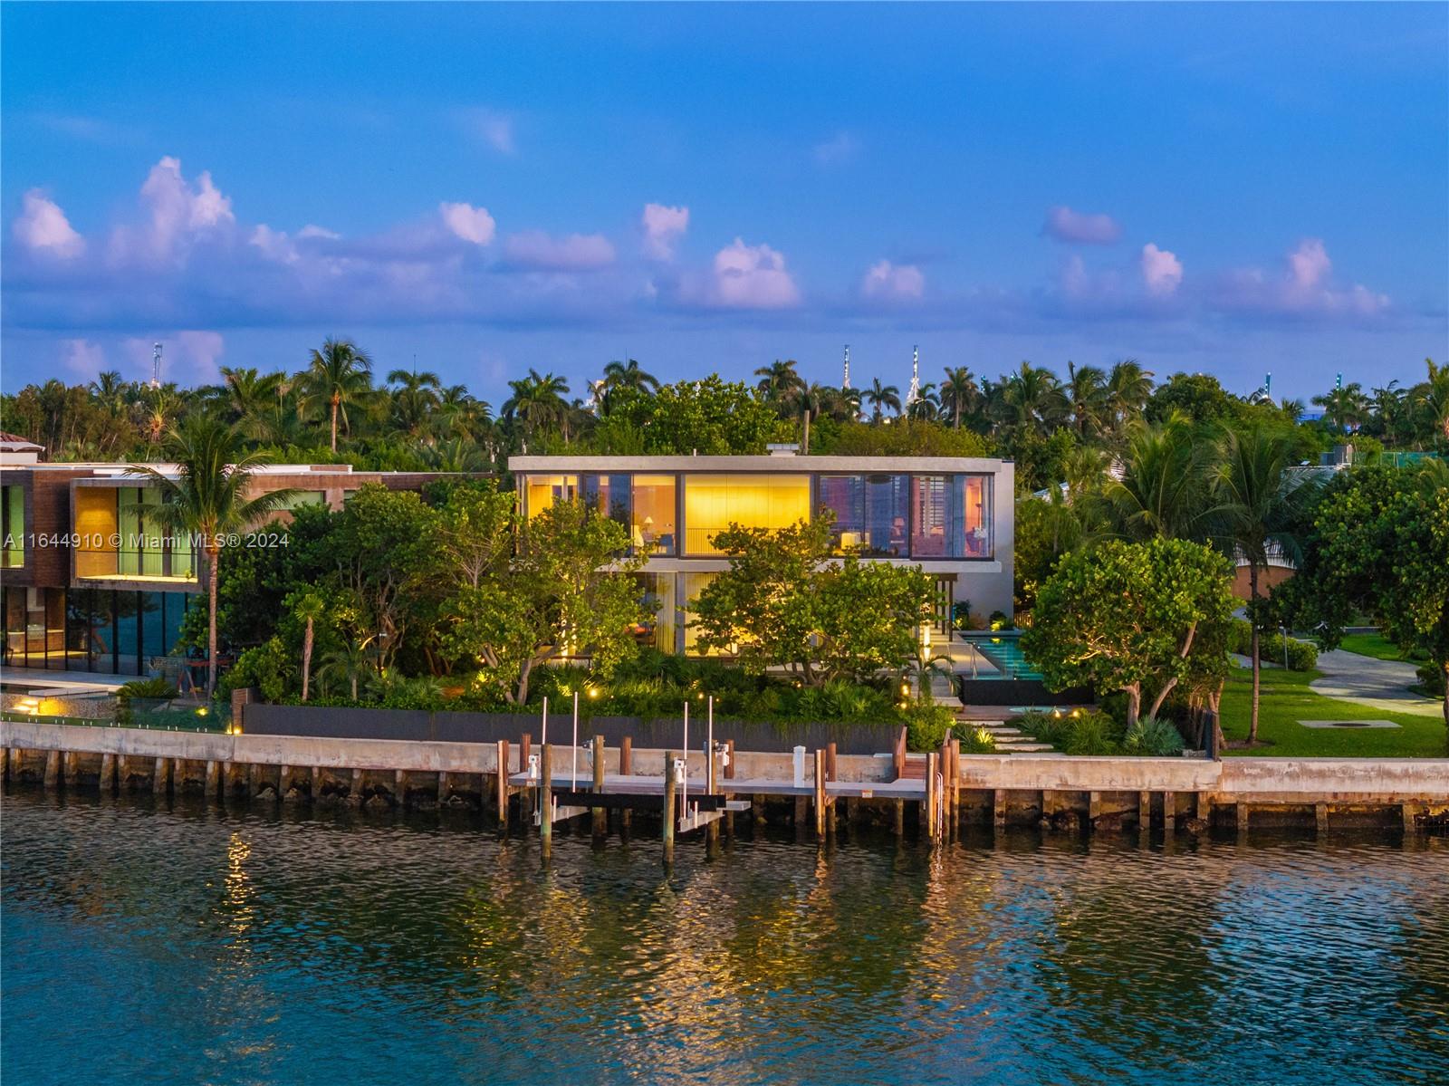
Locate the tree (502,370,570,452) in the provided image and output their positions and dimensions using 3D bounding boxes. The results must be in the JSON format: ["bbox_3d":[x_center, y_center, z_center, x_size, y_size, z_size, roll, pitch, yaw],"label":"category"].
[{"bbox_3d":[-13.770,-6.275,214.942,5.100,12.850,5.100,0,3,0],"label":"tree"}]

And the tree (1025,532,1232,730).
[{"bbox_3d":[12.672,2.844,91.733,6.600,6.050,6.000,0,3,0],"label":"tree"}]

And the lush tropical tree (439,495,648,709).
[{"bbox_3d":[-6.081,1.969,98.659,6.800,6.990,6.300,0,2,0],"label":"lush tropical tree"}]

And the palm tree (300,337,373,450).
[{"bbox_3d":[-23.784,-4.728,179.955,5.000,15.690,5.000,0,2,0],"label":"palm tree"}]

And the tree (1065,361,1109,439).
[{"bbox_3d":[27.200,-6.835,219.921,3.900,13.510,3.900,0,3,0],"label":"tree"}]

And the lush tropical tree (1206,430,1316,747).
[{"bbox_3d":[16.199,1.267,88.656,3.500,9.590,3.500,0,3,0],"label":"lush tropical tree"}]

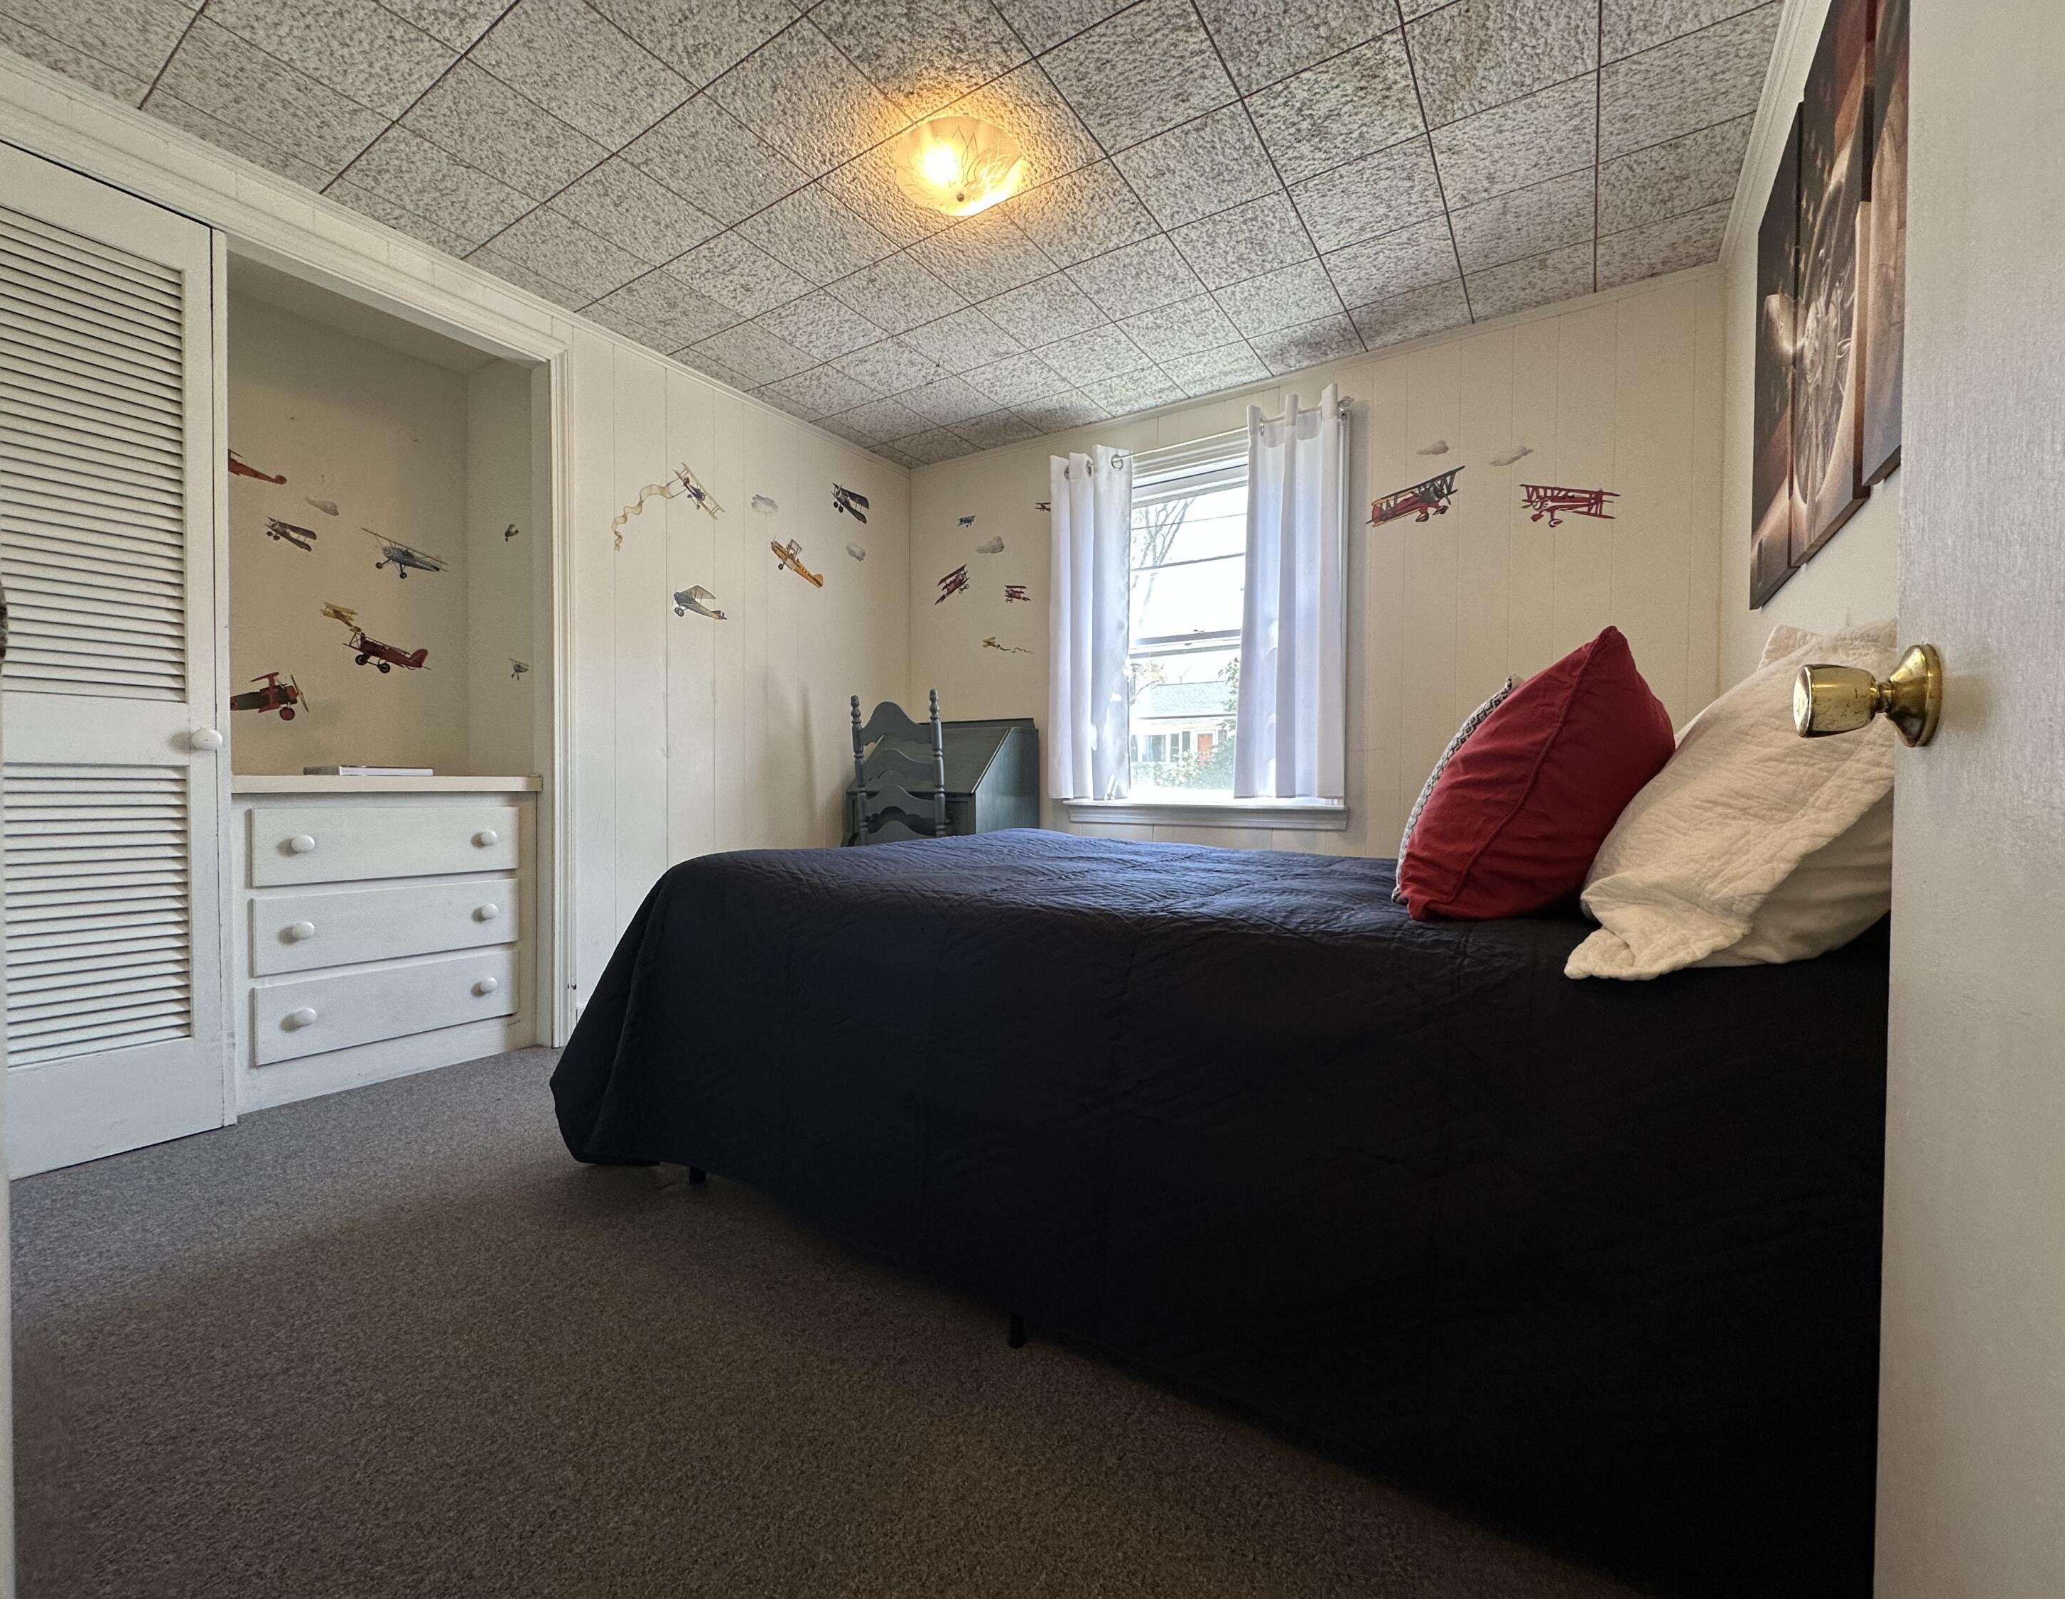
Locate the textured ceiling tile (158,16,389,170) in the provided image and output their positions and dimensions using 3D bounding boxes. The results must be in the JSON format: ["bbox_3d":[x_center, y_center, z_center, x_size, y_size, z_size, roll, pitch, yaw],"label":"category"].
[{"bbox_3d":[-1.560,-1.442,1.786,0.305,0.016,0.305,0,0,33],"label":"textured ceiling tile"}]

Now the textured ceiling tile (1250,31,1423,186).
[{"bbox_3d":[0.640,-1.443,1.808,0.305,0.018,0.305,0,0,33],"label":"textured ceiling tile"}]

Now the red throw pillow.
[{"bbox_3d":[0.722,-0.020,1.230,0.220,0.430,0.430,38,23,32],"label":"red throw pillow"}]

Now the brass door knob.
[{"bbox_3d":[0.560,-0.069,0.582,0.063,0.067,0.067,1,0,33],"label":"brass door knob"}]

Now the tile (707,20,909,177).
[{"bbox_3d":[-0.461,-1.438,1.796,0.305,0.016,0.305,0,0,33],"label":"tile"}]

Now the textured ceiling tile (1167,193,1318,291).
[{"bbox_3d":[0.551,-1.445,2.230,0.305,0.018,0.305,0,0,33],"label":"textured ceiling tile"}]

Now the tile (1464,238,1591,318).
[{"bbox_3d":[1.389,-1.437,2.396,0.305,0.016,0.286,0,0,33],"label":"tile"}]

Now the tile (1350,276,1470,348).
[{"bbox_3d":[1.132,-1.439,2.563,0.305,0.015,0.280,1,0,33],"label":"tile"}]

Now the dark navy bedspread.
[{"bbox_3d":[0.214,0.399,1.805,2.118,0.597,1.518,0,0,33],"label":"dark navy bedspread"}]

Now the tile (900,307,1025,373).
[{"bbox_3d":[-0.216,-1.449,2.728,0.305,0.018,0.305,0,0,33],"label":"tile"}]

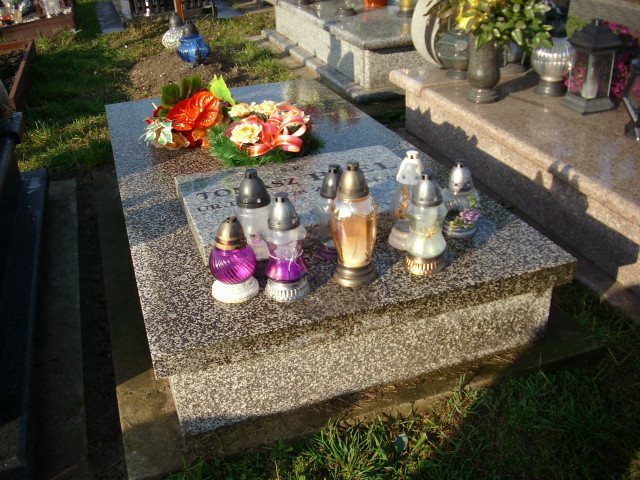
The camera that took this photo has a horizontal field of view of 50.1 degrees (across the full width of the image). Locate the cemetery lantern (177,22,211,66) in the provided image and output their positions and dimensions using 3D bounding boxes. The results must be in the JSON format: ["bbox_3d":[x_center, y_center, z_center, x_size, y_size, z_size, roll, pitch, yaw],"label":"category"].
[{"bbox_3d":[-0.838,-1.305,4.529,0.219,0.265,0.219,-7,27,-8],"label":"cemetery lantern"}]

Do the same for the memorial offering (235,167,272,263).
[{"bbox_3d":[-0.164,-0.046,1.667,0.091,0.260,0.091,-11,28,-15],"label":"memorial offering"}]

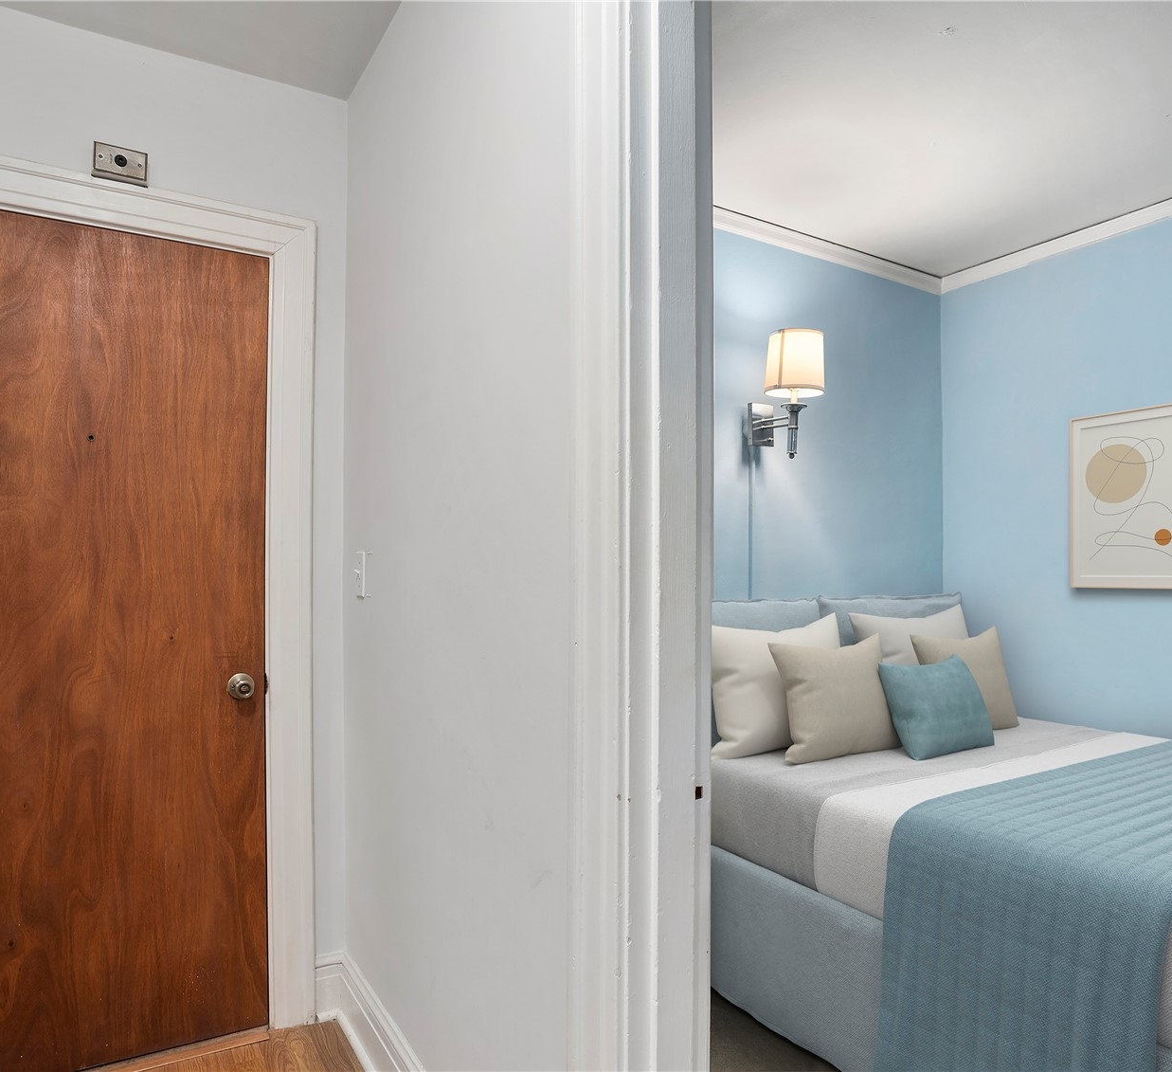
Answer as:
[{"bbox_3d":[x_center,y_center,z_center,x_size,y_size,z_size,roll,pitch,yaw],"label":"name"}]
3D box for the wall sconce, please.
[{"bbox_3d":[0.716,-0.482,2.670,0.211,0.420,0.245,1,-1,-32],"label":"wall sconce"}]

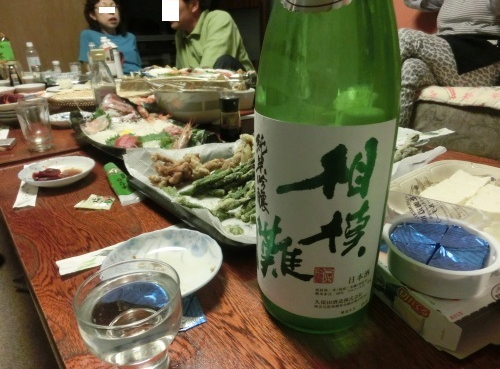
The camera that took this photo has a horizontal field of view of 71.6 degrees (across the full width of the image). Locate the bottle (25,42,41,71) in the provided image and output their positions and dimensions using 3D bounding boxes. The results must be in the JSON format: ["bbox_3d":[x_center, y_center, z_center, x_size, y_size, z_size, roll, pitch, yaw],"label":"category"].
[{"bbox_3d":[-1.276,-0.741,2.031,0.064,0.190,0.064,-1,24,0],"label":"bottle"}]

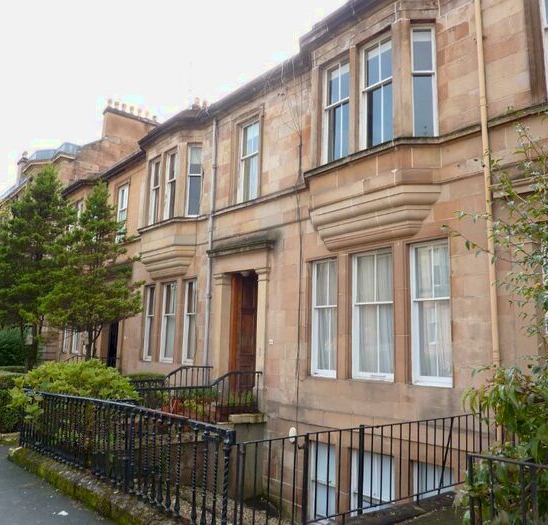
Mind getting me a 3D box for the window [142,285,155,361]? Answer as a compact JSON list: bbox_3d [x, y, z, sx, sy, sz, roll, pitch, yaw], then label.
[{"bbox_3d":[-3.768,1.881,15.665,0.200,2.330,0.800,8,-12,-39],"label":"window"}]

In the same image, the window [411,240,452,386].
[{"bbox_3d":[2.541,0.820,8.122,0.200,2.320,0.840,8,-12,-39],"label":"window"}]

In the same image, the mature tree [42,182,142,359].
[{"bbox_3d":[-4.804,0.800,13.469,2.466,6.087,2.466,8,-12,-39],"label":"mature tree"}]

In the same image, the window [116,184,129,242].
[{"bbox_3d":[-5.388,-1.738,18.292,0.200,2.130,0.930,8,-12,-39],"label":"window"}]

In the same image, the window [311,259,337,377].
[{"bbox_3d":[1.038,1.086,9.916,0.200,2.310,0.830,8,-12,-39],"label":"window"}]

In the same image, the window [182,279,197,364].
[{"bbox_3d":[-2.243,1.636,13.840,0.200,2.330,0.780,8,-12,-39],"label":"window"}]

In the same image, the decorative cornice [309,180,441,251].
[{"bbox_3d":[1.516,-0.732,9.136,0.450,0.810,3.170,8,-12,-39],"label":"decorative cornice"}]

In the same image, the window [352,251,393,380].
[{"bbox_3d":[1.792,0.934,9.027,0.120,2.308,0.962,9,-12,-40],"label":"window"}]

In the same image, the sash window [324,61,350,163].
[{"bbox_3d":[1.230,-2.897,9.760,0.120,2.075,0.772,9,-12,-40],"label":"sash window"}]

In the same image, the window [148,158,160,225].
[{"bbox_3d":[-3.593,-2.167,15.501,0.200,2.120,0.830,8,-12,-39],"label":"window"}]

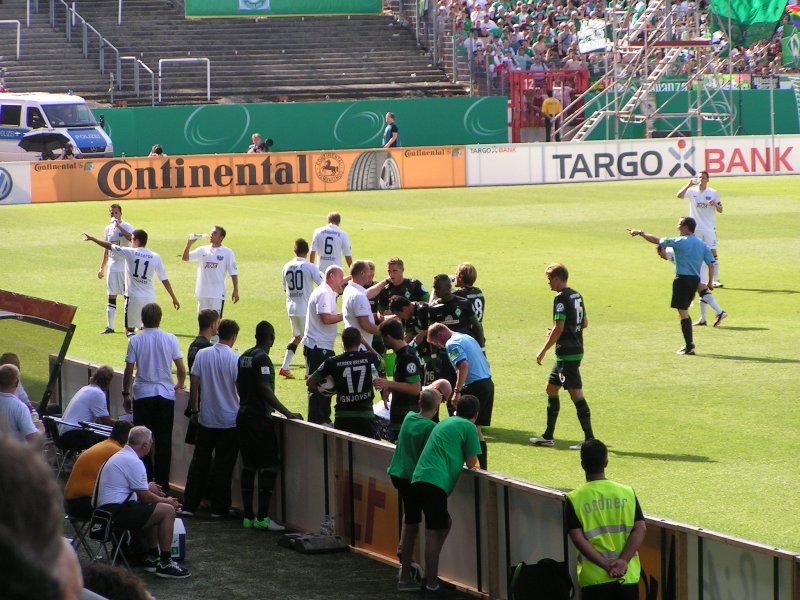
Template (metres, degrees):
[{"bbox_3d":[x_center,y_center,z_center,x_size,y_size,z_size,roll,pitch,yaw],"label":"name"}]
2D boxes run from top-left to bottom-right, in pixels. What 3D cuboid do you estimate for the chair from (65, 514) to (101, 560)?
[{"bbox_3d":[-2.694,1.981,36.862,0.320,0.410,0.350,-2,4,-15],"label":"chair"}]

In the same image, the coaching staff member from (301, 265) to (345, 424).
[{"bbox_3d":[-0.853,0.508,47.831,0.400,1.780,0.500,-3,4,-20],"label":"coaching staff member"}]

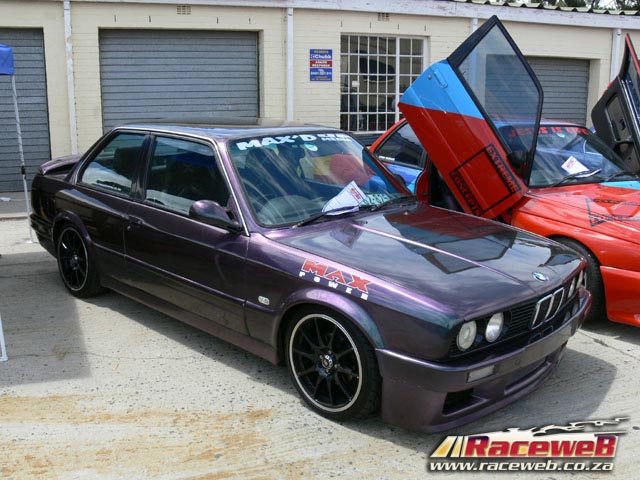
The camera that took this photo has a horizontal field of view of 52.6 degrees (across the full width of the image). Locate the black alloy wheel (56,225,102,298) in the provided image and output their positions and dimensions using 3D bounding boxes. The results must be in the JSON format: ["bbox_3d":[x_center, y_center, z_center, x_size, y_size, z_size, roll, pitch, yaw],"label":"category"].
[{"bbox_3d":[-1.736,0.134,4.785,0.590,0.590,0.210,13,18,43],"label":"black alloy wheel"}]

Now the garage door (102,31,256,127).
[{"bbox_3d":[-2.019,-1.934,9.575,2.294,2.261,0.100,-4,14,-16],"label":"garage door"}]

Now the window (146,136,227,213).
[{"bbox_3d":[-0.767,-0.386,3.756,0.970,0.410,0.060,13,-2,43],"label":"window"}]

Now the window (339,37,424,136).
[{"bbox_3d":[1.043,-2.494,10.391,1.495,1.509,0.100,-4,14,-16],"label":"window"}]

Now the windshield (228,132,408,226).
[{"bbox_3d":[0.021,-0.430,3.883,1.340,0.110,0.600,-13,63,-44],"label":"windshield"}]

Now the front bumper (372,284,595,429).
[{"bbox_3d":[0.951,0.521,3.176,0.460,0.360,1.620,13,18,43],"label":"front bumper"}]

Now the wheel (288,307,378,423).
[{"bbox_3d":[0.098,0.548,3.033,0.590,0.590,0.210,13,18,43],"label":"wheel"}]

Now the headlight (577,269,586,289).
[{"bbox_3d":[1.388,0.209,3.482,0.080,0.150,0.150,13,18,43],"label":"headlight"}]

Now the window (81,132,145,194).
[{"bbox_3d":[-1.397,-0.537,4.351,0.730,0.400,0.060,13,-2,43],"label":"window"}]

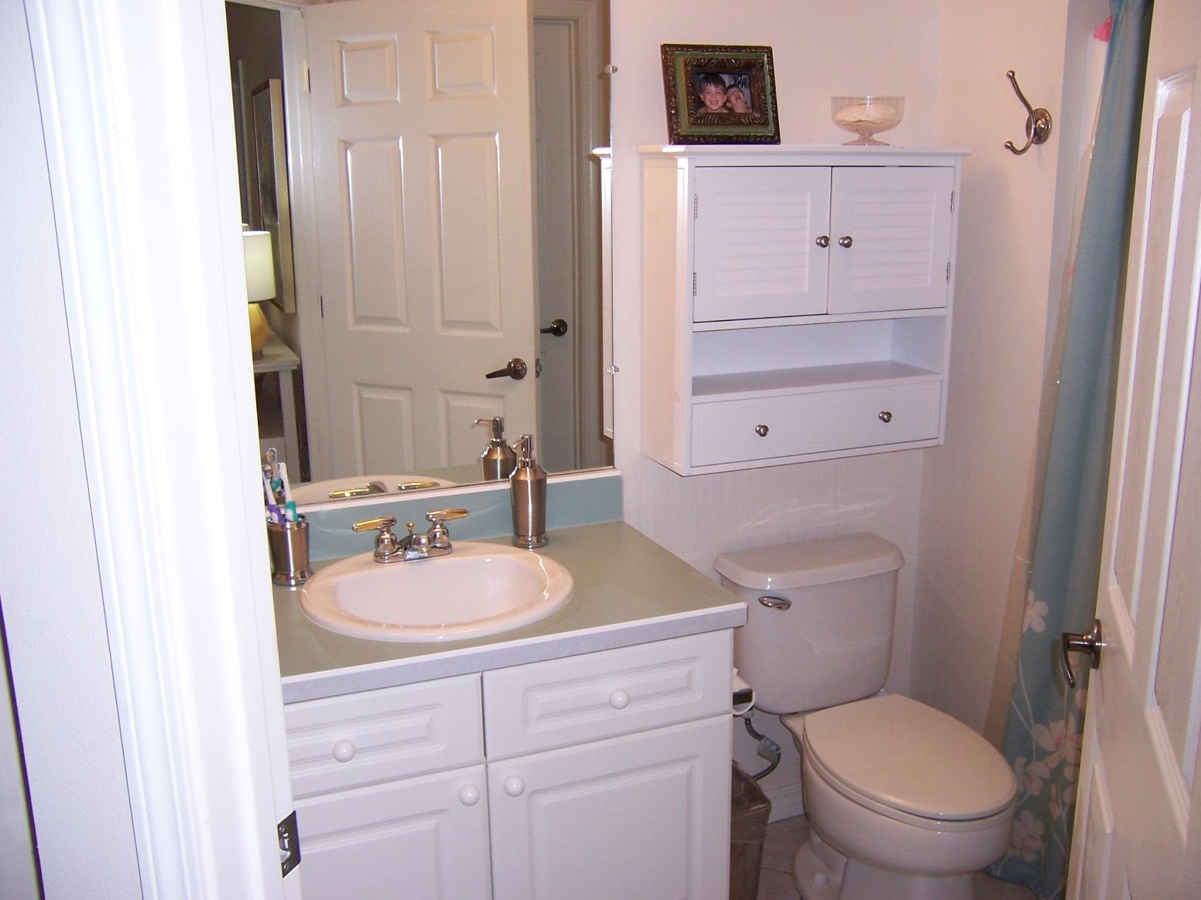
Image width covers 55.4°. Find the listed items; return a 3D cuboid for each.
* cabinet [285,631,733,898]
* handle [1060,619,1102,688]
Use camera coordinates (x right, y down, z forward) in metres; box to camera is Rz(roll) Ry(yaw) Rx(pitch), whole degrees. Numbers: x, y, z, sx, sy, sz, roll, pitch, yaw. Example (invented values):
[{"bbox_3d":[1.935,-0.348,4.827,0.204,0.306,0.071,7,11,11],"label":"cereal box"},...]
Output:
[{"bbox_3d":[-0.282,0.662,2.120,0.881,0.766,0.561,-6,14,-21],"label":"cabinet"},{"bbox_3d":[0.583,0.244,1.389,0.051,0.065,0.124,4,14,19],"label":"handle"}]

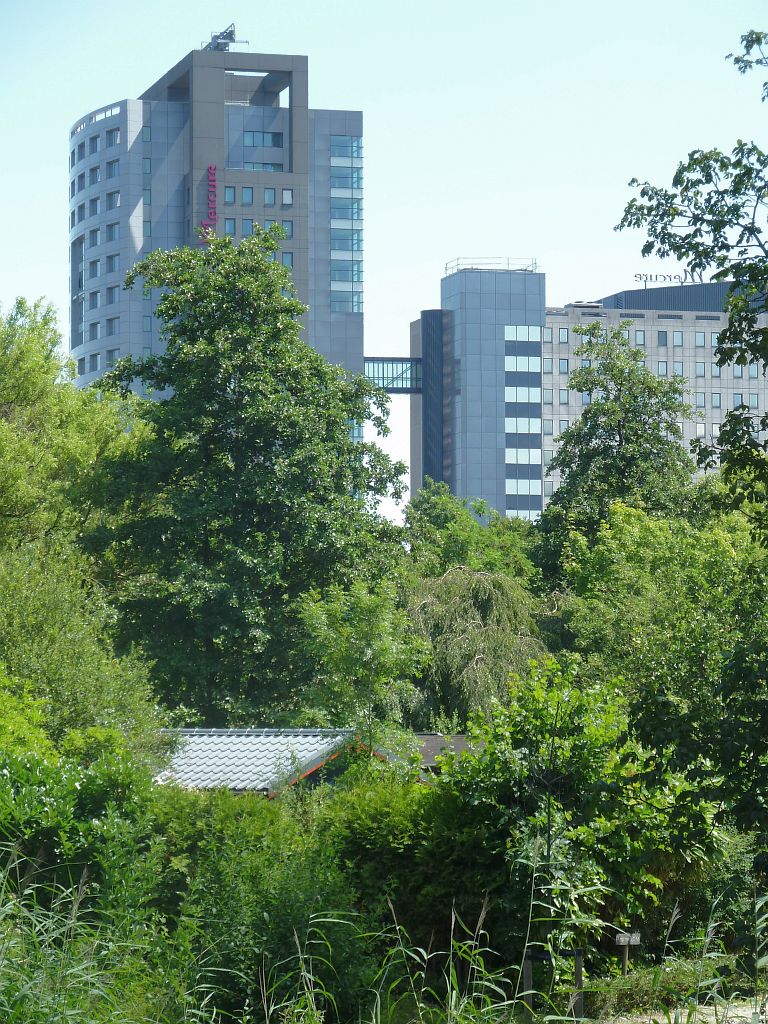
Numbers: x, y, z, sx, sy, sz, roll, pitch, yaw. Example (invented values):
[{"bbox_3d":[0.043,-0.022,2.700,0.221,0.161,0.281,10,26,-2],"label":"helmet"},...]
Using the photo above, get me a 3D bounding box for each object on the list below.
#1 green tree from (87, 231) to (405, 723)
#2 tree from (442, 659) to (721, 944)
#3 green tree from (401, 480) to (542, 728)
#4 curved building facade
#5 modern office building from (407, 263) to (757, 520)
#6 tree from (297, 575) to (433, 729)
[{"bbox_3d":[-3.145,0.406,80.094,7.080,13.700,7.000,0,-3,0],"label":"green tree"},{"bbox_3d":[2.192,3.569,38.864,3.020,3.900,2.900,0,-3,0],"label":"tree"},{"bbox_3d":[1.903,2.913,75.953,3.000,7.200,3.200,0,-3,0],"label":"green tree"},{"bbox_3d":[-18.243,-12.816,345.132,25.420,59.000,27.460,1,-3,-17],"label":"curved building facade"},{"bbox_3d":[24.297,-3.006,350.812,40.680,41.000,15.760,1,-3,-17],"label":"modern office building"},{"bbox_3d":[-0.335,3.355,55.901,2.060,4.600,2.100,0,-3,0],"label":"tree"}]

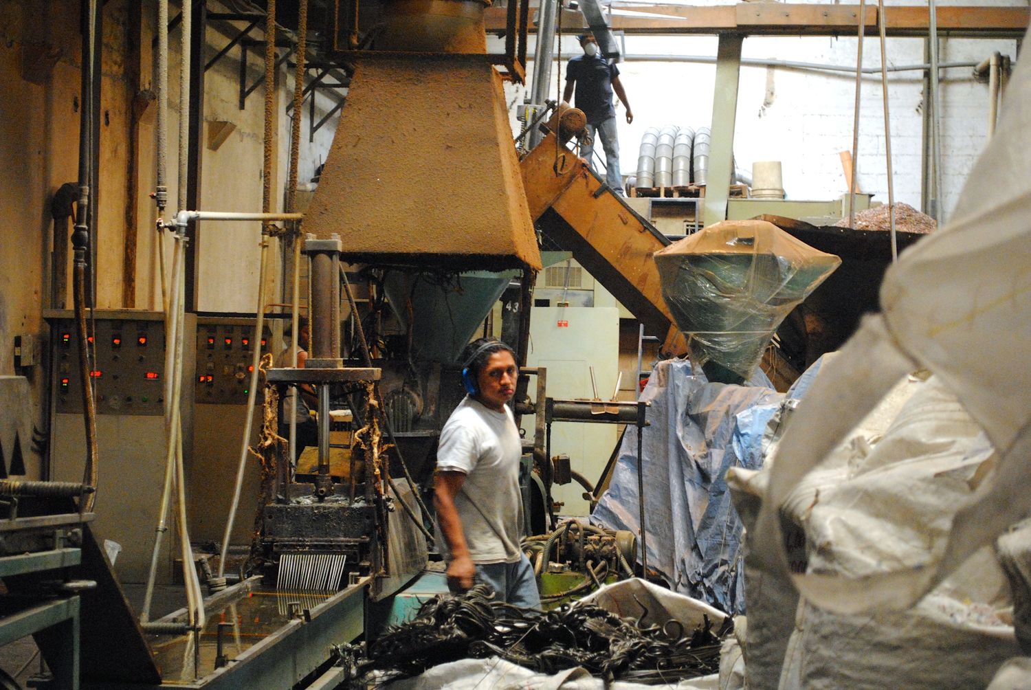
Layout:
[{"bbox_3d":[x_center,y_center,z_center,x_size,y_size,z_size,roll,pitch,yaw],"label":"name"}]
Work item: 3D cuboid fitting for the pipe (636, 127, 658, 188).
[{"bbox_3d":[1.352,-1.927,21.200,0.190,0.630,0.500,1,1,9],"label":"pipe"}]

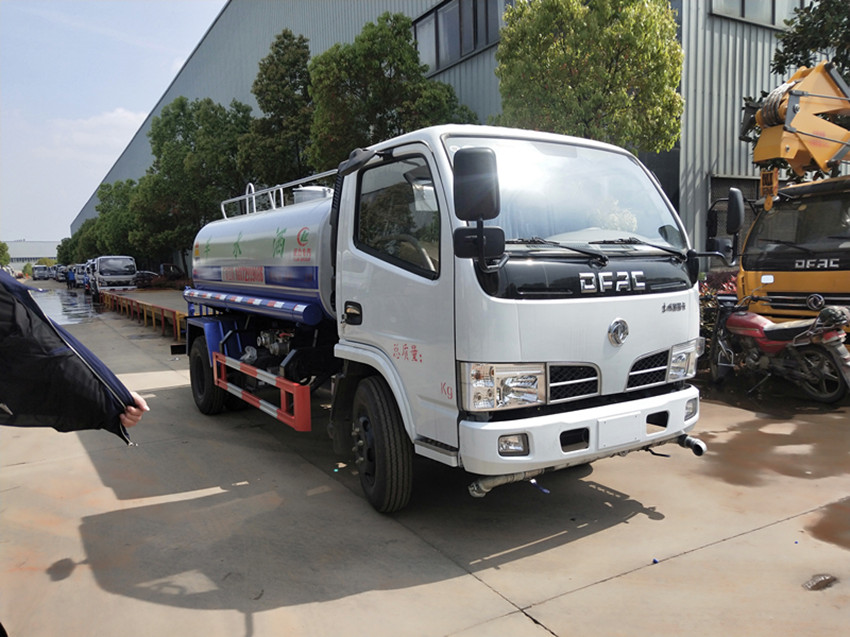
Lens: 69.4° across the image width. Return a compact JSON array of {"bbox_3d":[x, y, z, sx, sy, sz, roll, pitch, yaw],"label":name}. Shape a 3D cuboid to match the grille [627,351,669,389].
[{"bbox_3d":[1.295,0.295,3.580,0.370,0.195,0.070,-4,6,-33],"label":"grille"}]

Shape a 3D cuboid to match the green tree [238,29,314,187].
[{"bbox_3d":[-4.953,-4.826,20.227,2.800,9.110,2.800,-2,5,-13],"label":"green tree"}]

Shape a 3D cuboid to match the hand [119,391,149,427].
[{"bbox_3d":[-0.791,0.246,1.660,0.090,0.100,0.085,0,4,0],"label":"hand"}]

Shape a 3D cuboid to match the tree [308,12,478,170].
[{"bbox_3d":[-0.833,-3.376,14.312,3.900,7.220,3.800,-1,5,-3],"label":"tree"}]

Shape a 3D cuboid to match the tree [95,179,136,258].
[{"bbox_3d":[-27.764,-7.809,54.723,3.900,9.200,3.900,-3,6,-27],"label":"tree"}]

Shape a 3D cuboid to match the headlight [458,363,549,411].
[{"bbox_3d":[0.398,0.331,3.052,0.455,0.225,0.170,-4,6,-33],"label":"headlight"}]

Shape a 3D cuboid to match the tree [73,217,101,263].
[{"bbox_3d":[-48.562,-10.287,87.754,4.100,8.500,4.100,-3,6,-29],"label":"tree"}]

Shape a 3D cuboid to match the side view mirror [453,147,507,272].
[{"bbox_3d":[0.248,-0.487,2.740,0.235,0.540,0.150,-3,6,-22],"label":"side view mirror"}]

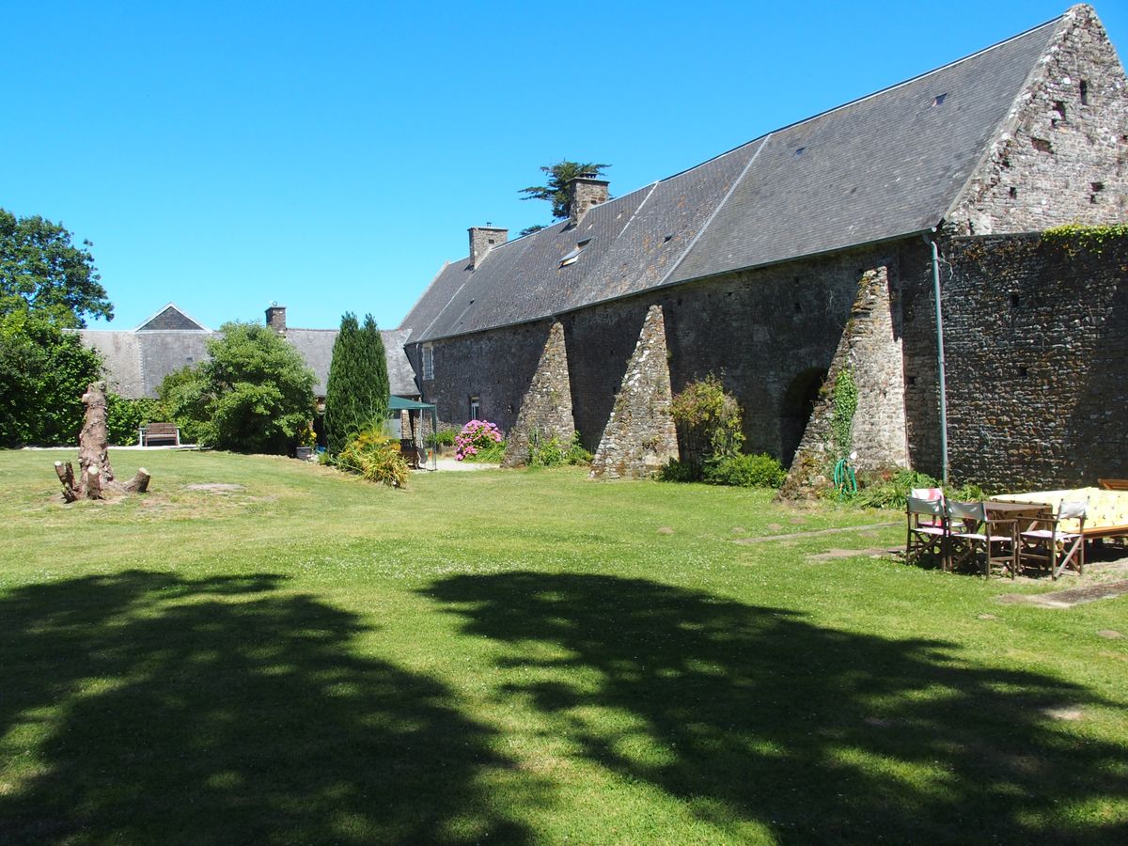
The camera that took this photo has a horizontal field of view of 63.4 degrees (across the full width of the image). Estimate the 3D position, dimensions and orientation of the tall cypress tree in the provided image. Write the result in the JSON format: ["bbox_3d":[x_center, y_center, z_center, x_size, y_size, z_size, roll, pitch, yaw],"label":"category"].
[{"bbox_3d":[-7.100,-1.270,31.200,2.200,4.950,2.100,-1,1,-13],"label":"tall cypress tree"}]

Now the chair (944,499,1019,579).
[{"bbox_3d":[4.760,1.290,10.430,0.480,0.860,0.590,-1,1,-21],"label":"chair"}]

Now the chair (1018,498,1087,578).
[{"bbox_3d":[5.550,1.290,10.300,0.590,0.860,0.480,-2,1,-40],"label":"chair"}]

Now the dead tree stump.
[{"bbox_3d":[-8.570,0.245,17.000,1.700,2.080,1.500,-1,1,-27],"label":"dead tree stump"}]

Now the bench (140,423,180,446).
[{"bbox_3d":[-15.400,0.460,34.800,1.520,0.900,0.650,-1,1,-16],"label":"bench"}]

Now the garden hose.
[{"bbox_3d":[6.020,1.160,19.600,0.520,0.880,0.220,-1,1,-22],"label":"garden hose"}]

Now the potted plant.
[{"bbox_3d":[-8.650,0.620,30.600,0.660,1.150,0.600,-1,1,-18],"label":"potted plant"}]

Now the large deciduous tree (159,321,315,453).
[{"bbox_3d":[-12.100,-1.300,33.500,5.500,4.800,5.200,-1,1,-20],"label":"large deciduous tree"}]

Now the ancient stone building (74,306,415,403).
[{"bbox_3d":[-17.000,-2.850,51.100,17.500,7.400,7.600,-1,1,-19],"label":"ancient stone building"}]

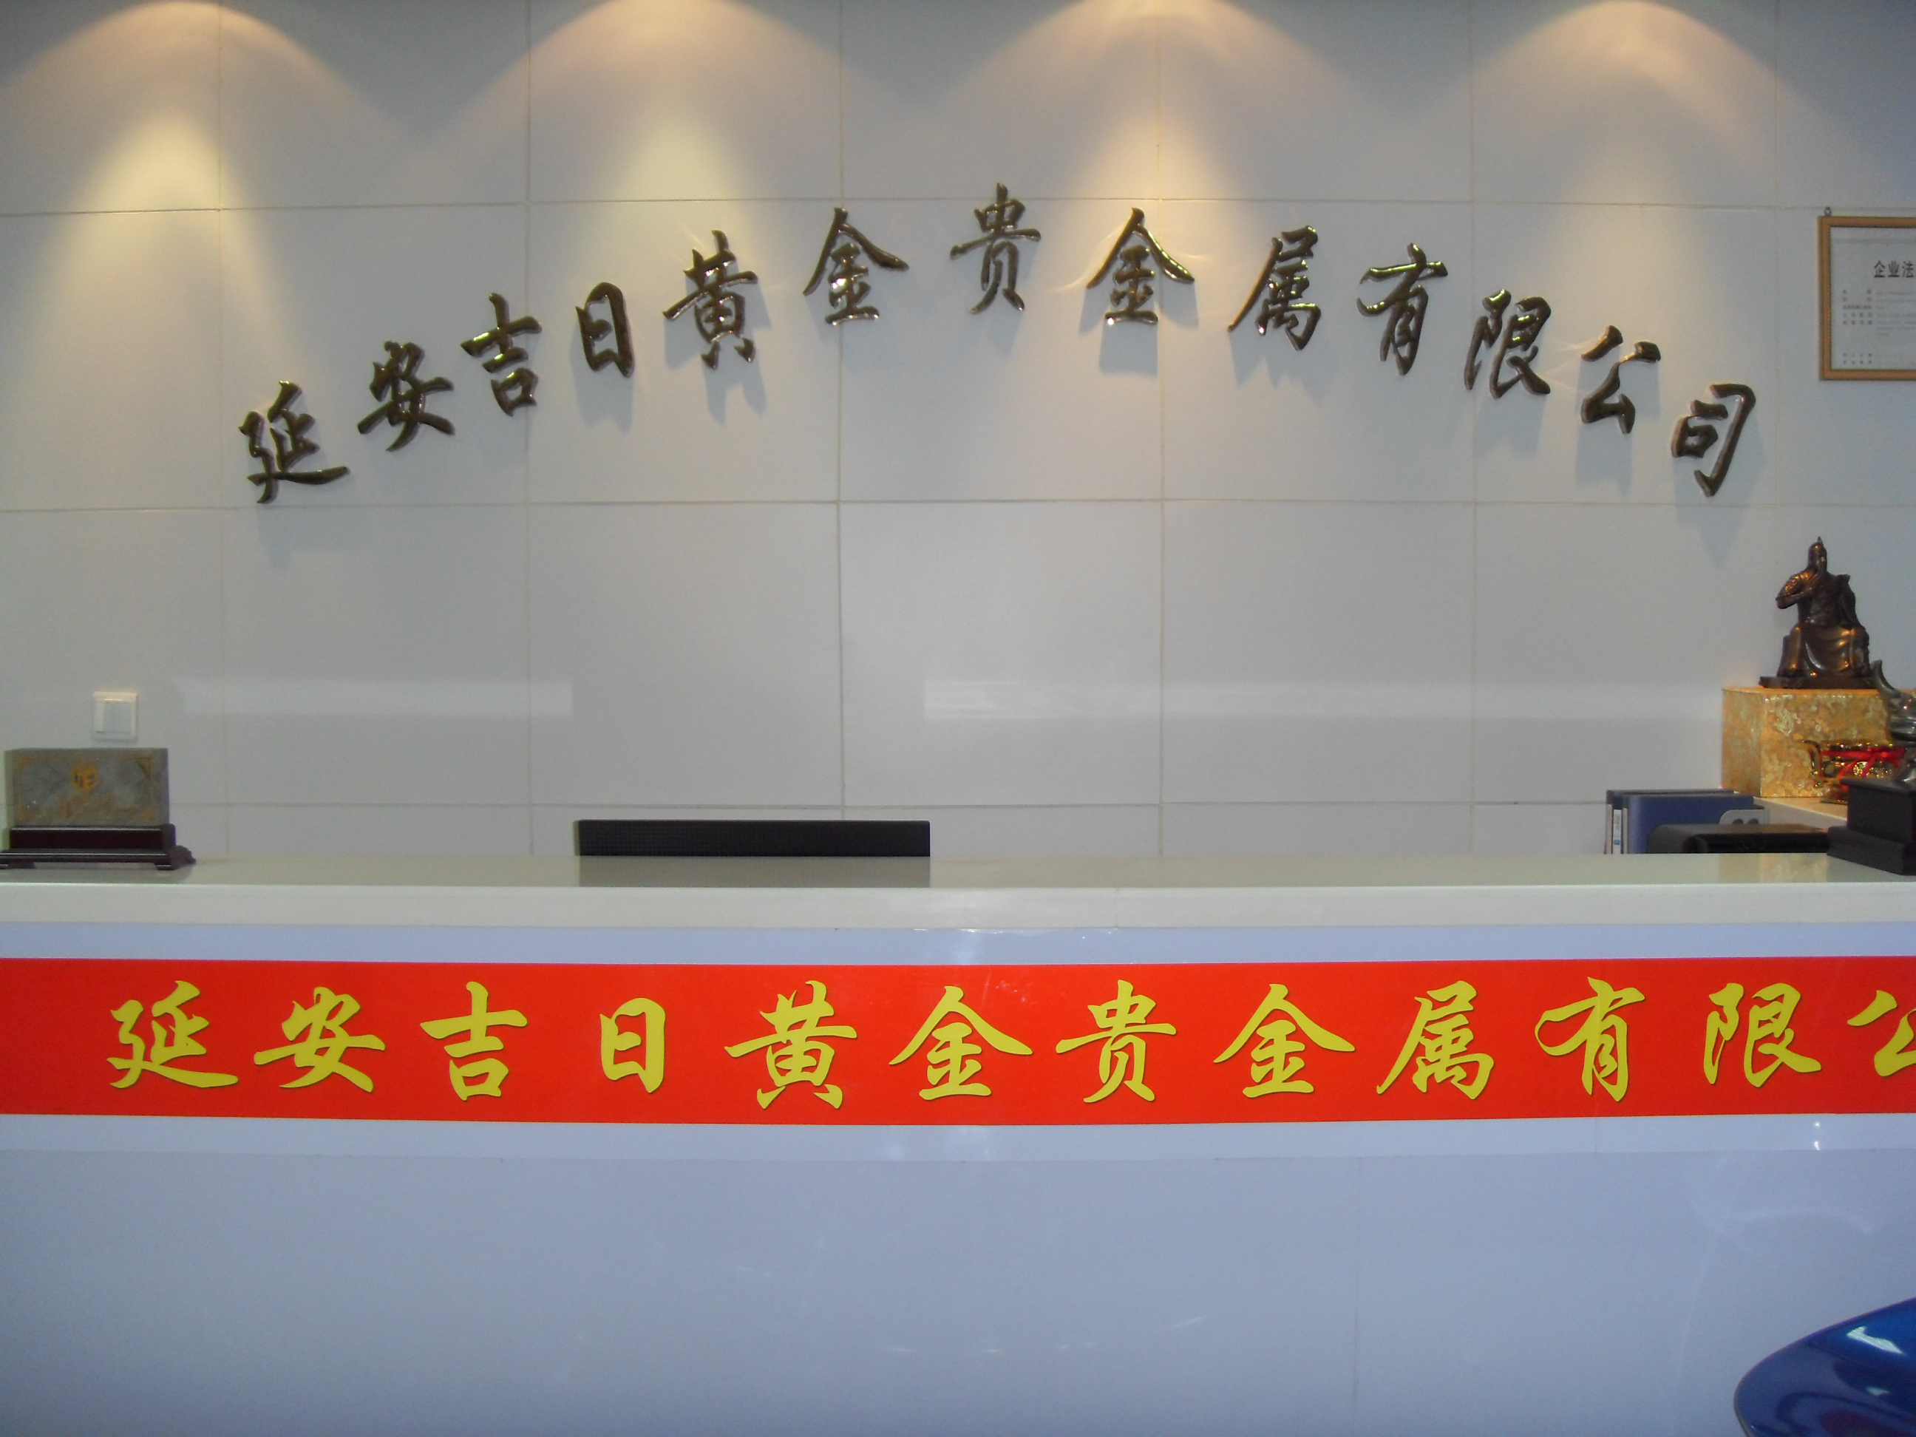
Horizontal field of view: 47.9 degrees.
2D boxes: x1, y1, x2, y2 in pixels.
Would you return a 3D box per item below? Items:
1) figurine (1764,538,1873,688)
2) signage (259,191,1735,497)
[{"bbox_3d":[1.632,-0.198,4.070,0.180,0.285,0.140,0,3,0],"label":"figurine"},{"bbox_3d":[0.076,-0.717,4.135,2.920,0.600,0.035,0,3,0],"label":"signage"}]

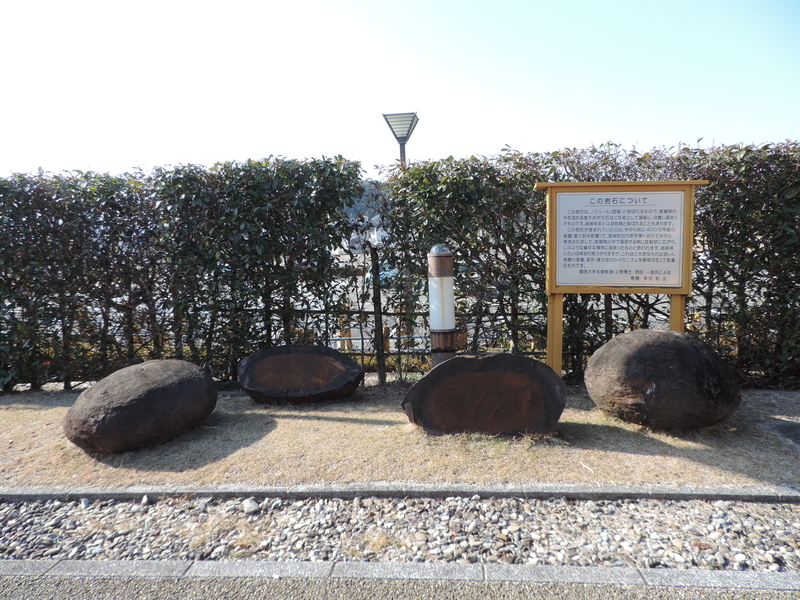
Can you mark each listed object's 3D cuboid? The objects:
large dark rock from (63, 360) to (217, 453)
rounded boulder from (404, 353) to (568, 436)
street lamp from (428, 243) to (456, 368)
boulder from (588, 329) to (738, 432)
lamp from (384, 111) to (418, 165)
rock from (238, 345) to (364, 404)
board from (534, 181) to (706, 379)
[{"bbox_3d":[-1.750,0.732,3.848,0.720,0.560,1.030,2,7,35],"label":"large dark rock"},{"bbox_3d":[0.607,0.624,4.006,1.110,0.560,0.440,-2,6,4],"label":"rounded boulder"},{"bbox_3d":[0.376,0.159,4.902,0.220,1.280,0.220,-1,6,6],"label":"street lamp"},{"bbox_3d":[1.781,0.559,3.842,0.760,0.660,1.020,-7,8,-40],"label":"boulder"},{"bbox_3d":[0.070,-0.992,8.845,0.520,3.680,0.520,-1,6,7],"label":"lamp"},{"bbox_3d":[-0.868,0.633,4.866,1.030,0.470,0.520,-2,6,3],"label":"rock"},{"bbox_3d":[1.922,-0.129,4.879,1.400,1.750,0.220,-1,6,7],"label":"board"}]

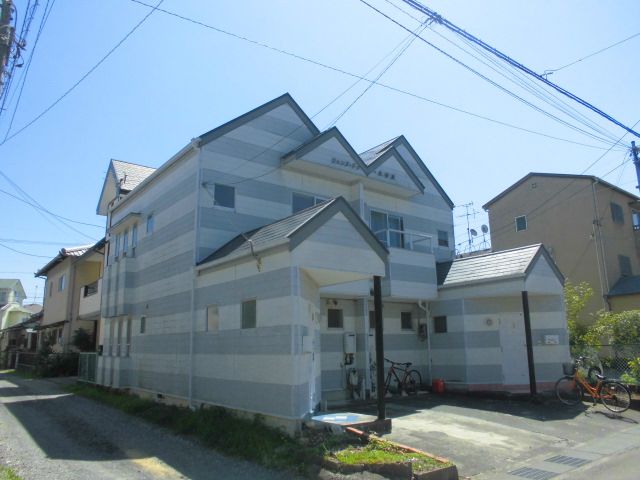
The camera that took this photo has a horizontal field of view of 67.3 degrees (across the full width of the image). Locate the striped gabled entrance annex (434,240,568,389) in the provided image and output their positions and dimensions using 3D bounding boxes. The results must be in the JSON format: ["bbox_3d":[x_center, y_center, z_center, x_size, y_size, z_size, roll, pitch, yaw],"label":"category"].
[{"bbox_3d":[4.942,2.304,13.925,2.200,3.850,3.500,9,-16,-38],"label":"striped gabled entrance annex"}]

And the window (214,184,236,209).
[{"bbox_3d":[-2.223,-0.996,11.174,0.530,0.530,0.100,9,-15,-37],"label":"window"}]

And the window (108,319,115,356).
[{"bbox_3d":[-6.445,3.013,14.887,0.100,1.120,0.420,9,-16,-38],"label":"window"}]

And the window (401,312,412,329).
[{"bbox_3d":[2.560,2.399,14.256,0.500,0.520,0.100,9,-15,-37],"label":"window"}]

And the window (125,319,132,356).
[{"bbox_3d":[-5.425,2.764,13.654,0.100,1.120,0.420,9,-16,-38],"label":"window"}]

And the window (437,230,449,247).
[{"bbox_3d":[4.221,-0.034,16.468,0.550,0.550,0.100,9,-16,-38],"label":"window"}]

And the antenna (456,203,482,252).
[{"bbox_3d":[8.557,-0.778,27.698,1.400,2.800,0.600,-11,-16,40],"label":"antenna"}]

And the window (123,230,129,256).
[{"bbox_3d":[-6.088,0.084,15.066,0.100,0.800,0.430,9,-15,-37],"label":"window"}]

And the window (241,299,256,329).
[{"bbox_3d":[-1.286,1.337,8.674,0.100,0.530,0.540,9,-16,-38],"label":"window"}]

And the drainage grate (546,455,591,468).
[{"bbox_3d":[3.290,2.930,6.370,0.470,0.040,0.440,9,-16,-38],"label":"drainage grate"}]

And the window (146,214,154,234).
[{"bbox_3d":[-4.731,-0.465,13.414,0.100,0.560,0.490,9,-15,-37],"label":"window"}]

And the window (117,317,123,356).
[{"bbox_3d":[-5.923,2.885,14.251,0.100,1.120,0.420,9,-16,-38],"label":"window"}]

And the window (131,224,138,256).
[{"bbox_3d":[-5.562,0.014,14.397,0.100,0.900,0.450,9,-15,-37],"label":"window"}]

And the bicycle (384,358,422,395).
[{"bbox_3d":[2.092,3.749,13.091,1.680,1.000,0.580,9,-15,-37],"label":"bicycle"}]

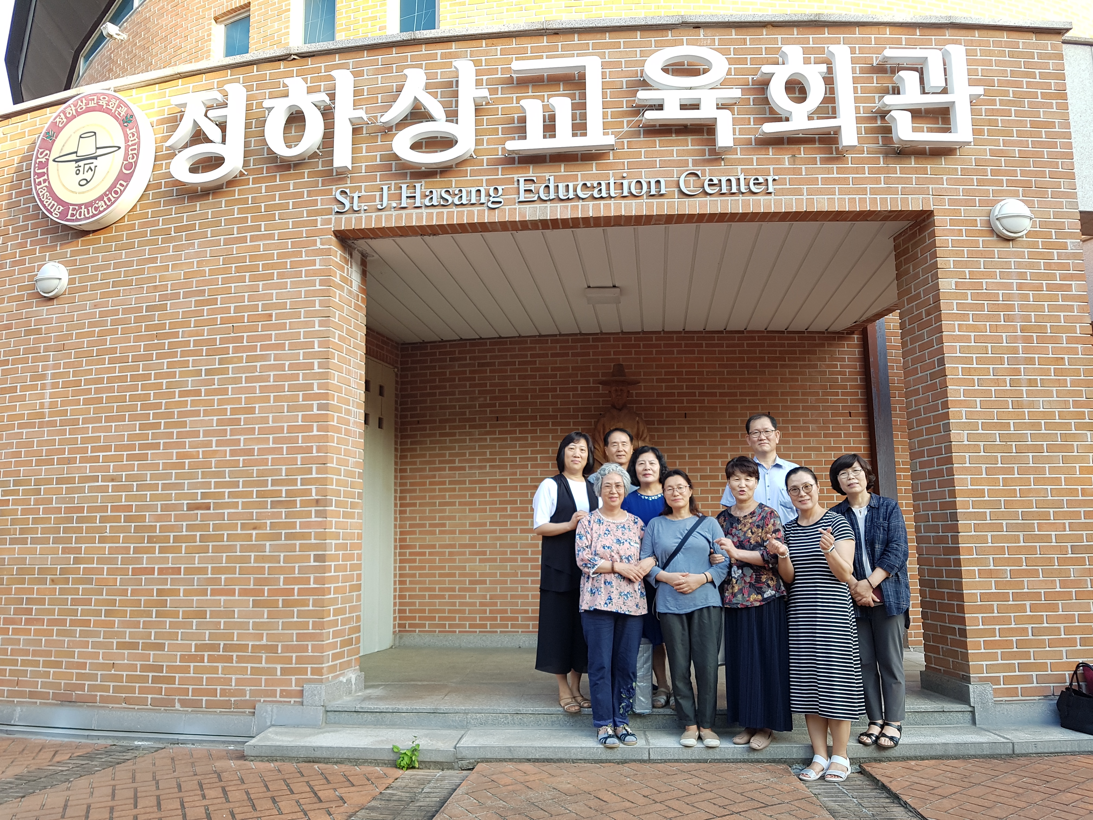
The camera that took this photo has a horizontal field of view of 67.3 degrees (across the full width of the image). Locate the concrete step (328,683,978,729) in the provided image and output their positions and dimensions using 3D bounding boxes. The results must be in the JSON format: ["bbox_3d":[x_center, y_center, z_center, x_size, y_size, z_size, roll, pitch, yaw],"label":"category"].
[{"bbox_3d":[0.570,1.821,5.053,3.755,0.130,0.813,-1,-8,4],"label":"concrete step"}]

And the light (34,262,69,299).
[{"bbox_3d":[-3.498,-0.913,5.776,0.243,0.243,0.115,-4,-9,19],"label":"light"}]

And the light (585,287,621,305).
[{"bbox_3d":[0.461,-0.916,6.566,0.270,0.080,0.210,-1,-8,0],"label":"light"}]

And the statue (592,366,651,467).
[{"bbox_3d":[0.682,0.479,7.336,0.560,1.800,0.450,-1,-8,4],"label":"statue"}]

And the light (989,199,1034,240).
[{"bbox_3d":[2.890,-1.192,5.084,0.243,0.243,0.115,0,-8,-6],"label":"light"}]

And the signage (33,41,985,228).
[{"bbox_3d":[-0.494,-1.809,5.345,6.452,1.070,0.483,-2,-8,7],"label":"signage"}]

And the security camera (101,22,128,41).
[{"bbox_3d":[-5.708,-5.004,10.856,0.150,0.170,0.330,-6,-9,30],"label":"security camera"}]

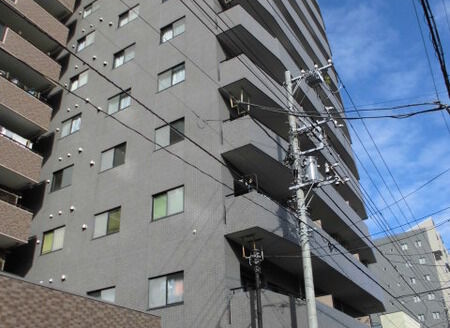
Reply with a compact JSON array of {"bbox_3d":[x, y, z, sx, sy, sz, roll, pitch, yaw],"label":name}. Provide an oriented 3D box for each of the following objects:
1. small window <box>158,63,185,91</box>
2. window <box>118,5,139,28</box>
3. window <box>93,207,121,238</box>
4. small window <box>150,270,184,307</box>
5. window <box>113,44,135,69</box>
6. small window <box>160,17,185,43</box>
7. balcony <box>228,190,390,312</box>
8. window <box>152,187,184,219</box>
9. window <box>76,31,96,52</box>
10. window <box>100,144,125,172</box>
[{"bbox_3d":[-2.287,-3.740,19.265,1.361,0.944,0.150,-19,-34,26],"label":"small window"},{"bbox_3d":[-4.726,-7.245,22.047,1.320,0.970,0.150,-21,-37,26],"label":"window"},{"bbox_3d":[-4.212,2.101,16.009,1.320,0.970,0.150,-21,-37,26],"label":"window"},{"bbox_3d":[-1.898,4.072,14.625,1.404,0.974,0.150,-19,-34,26],"label":"small window"},{"bbox_3d":[-4.595,-4.920,20.529,1.320,0.970,0.150,-21,-37,26],"label":"window"},{"bbox_3d":[-2.236,-5.714,19.220,1.320,0.970,0.150,-21,-37,26],"label":"small window"},{"bbox_3d":[4.800,4.774,20.074,1.700,1.220,15.700,-19,-34,26],"label":"balcony"},{"bbox_3d":[-1.869,1.307,14.693,1.320,0.970,0.150,-21,-37,26],"label":"window"},{"bbox_3d":[-7.675,-6.740,24.797,1.258,0.924,0.150,-19,-34,26],"label":"window"},{"bbox_3d":[-4.352,-0.247,17.508,1.320,0.970,0.150,-21,-37,26],"label":"window"}]

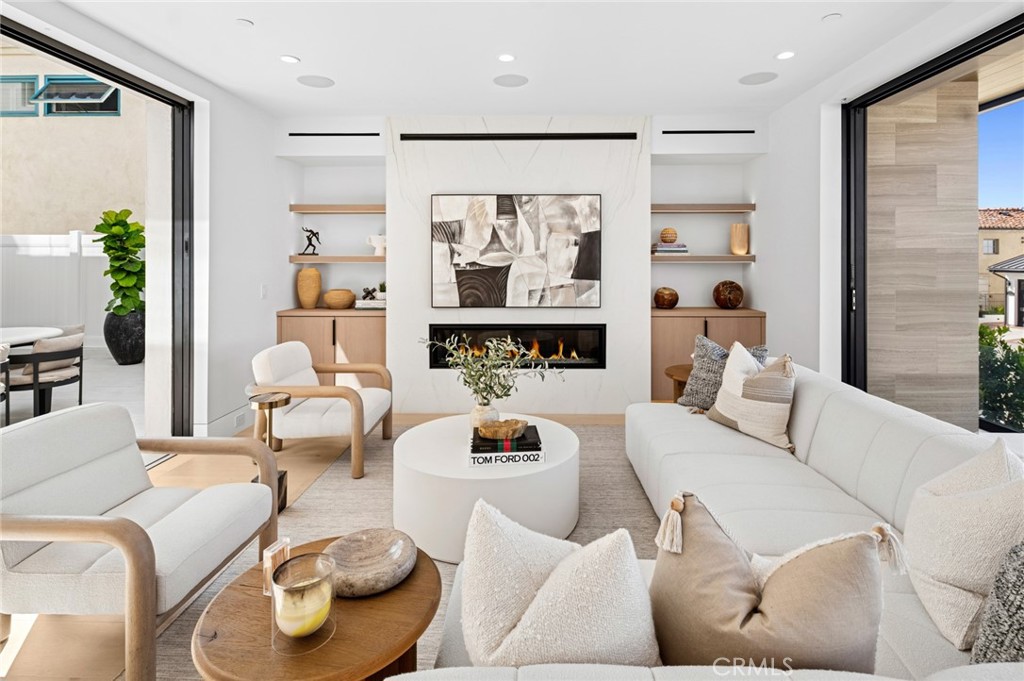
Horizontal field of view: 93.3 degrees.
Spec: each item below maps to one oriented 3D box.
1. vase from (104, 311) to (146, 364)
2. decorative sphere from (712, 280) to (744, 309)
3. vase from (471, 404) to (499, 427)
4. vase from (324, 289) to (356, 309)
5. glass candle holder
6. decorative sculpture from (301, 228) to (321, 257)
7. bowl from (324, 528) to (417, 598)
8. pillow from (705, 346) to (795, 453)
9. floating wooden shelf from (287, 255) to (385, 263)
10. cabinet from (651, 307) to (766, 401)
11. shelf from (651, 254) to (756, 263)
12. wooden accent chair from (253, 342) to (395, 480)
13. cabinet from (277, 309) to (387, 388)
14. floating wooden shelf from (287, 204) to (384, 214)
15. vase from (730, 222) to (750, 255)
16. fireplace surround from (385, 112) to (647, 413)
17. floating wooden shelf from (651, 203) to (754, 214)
[{"bbox_3d":[-5.270,-0.037,6.670,0.570,0.700,0.570,0,7,2],"label":"vase"},{"bbox_3d":[2.165,-0.454,4.820,0.295,0.288,0.290,0,6,1],"label":"decorative sphere"},{"bbox_3d":[-0.156,0.458,2.800,0.162,0.165,0.162,0,7,2],"label":"vase"},{"bbox_3d":[-1.709,-0.404,4.800,0.322,0.185,0.322,0,6,0],"label":"vase"},{"bbox_3d":[-0.499,0.628,1.162,0.140,0.150,0.140,0,7,2],"label":"glass candle holder"},{"bbox_3d":[-2.034,-0.999,4.860,0.225,0.285,0.100,0,6,2],"label":"decorative sculpture"},{"bbox_3d":[-0.411,0.635,1.397,0.272,0.058,0.272,0,6,0],"label":"bowl"},{"bbox_3d":[1.455,0.305,2.910,0.170,0.490,0.520,12,1,-23],"label":"pillow"},{"bbox_3d":[-1.650,-0.813,4.865,1.020,0.065,0.290,0,7,2],"label":"floating wooden shelf"},{"bbox_3d":[1.839,0.160,4.750,1.090,0.926,0.500,0,6,2],"label":"cabinet"},{"bbox_3d":[1.810,-0.818,4.830,1.080,0.072,0.300,0,6,1],"label":"shelf"},{"bbox_3d":[-1.335,0.435,3.470,0.770,0.780,0.790,0,6,3],"label":"wooden accent chair"},{"bbox_3d":[-1.659,0.160,4.750,1.045,0.926,0.500,0,6,2],"label":"cabinet"},{"bbox_3d":[-1.655,-1.324,4.900,1.010,0.075,0.300,0,6,1],"label":"floating wooden shelf"},{"bbox_3d":[2.277,-0.996,4.820,0.158,0.310,0.158,0,7,2],"label":"vase"},{"bbox_3d":[0.066,-0.699,4.585,2.420,2.720,0.350,0,4,1],"label":"fireplace surround"},{"bbox_3d":[1.845,-1.324,4.865,1.090,0.075,0.270,0,6,2],"label":"floating wooden shelf"}]

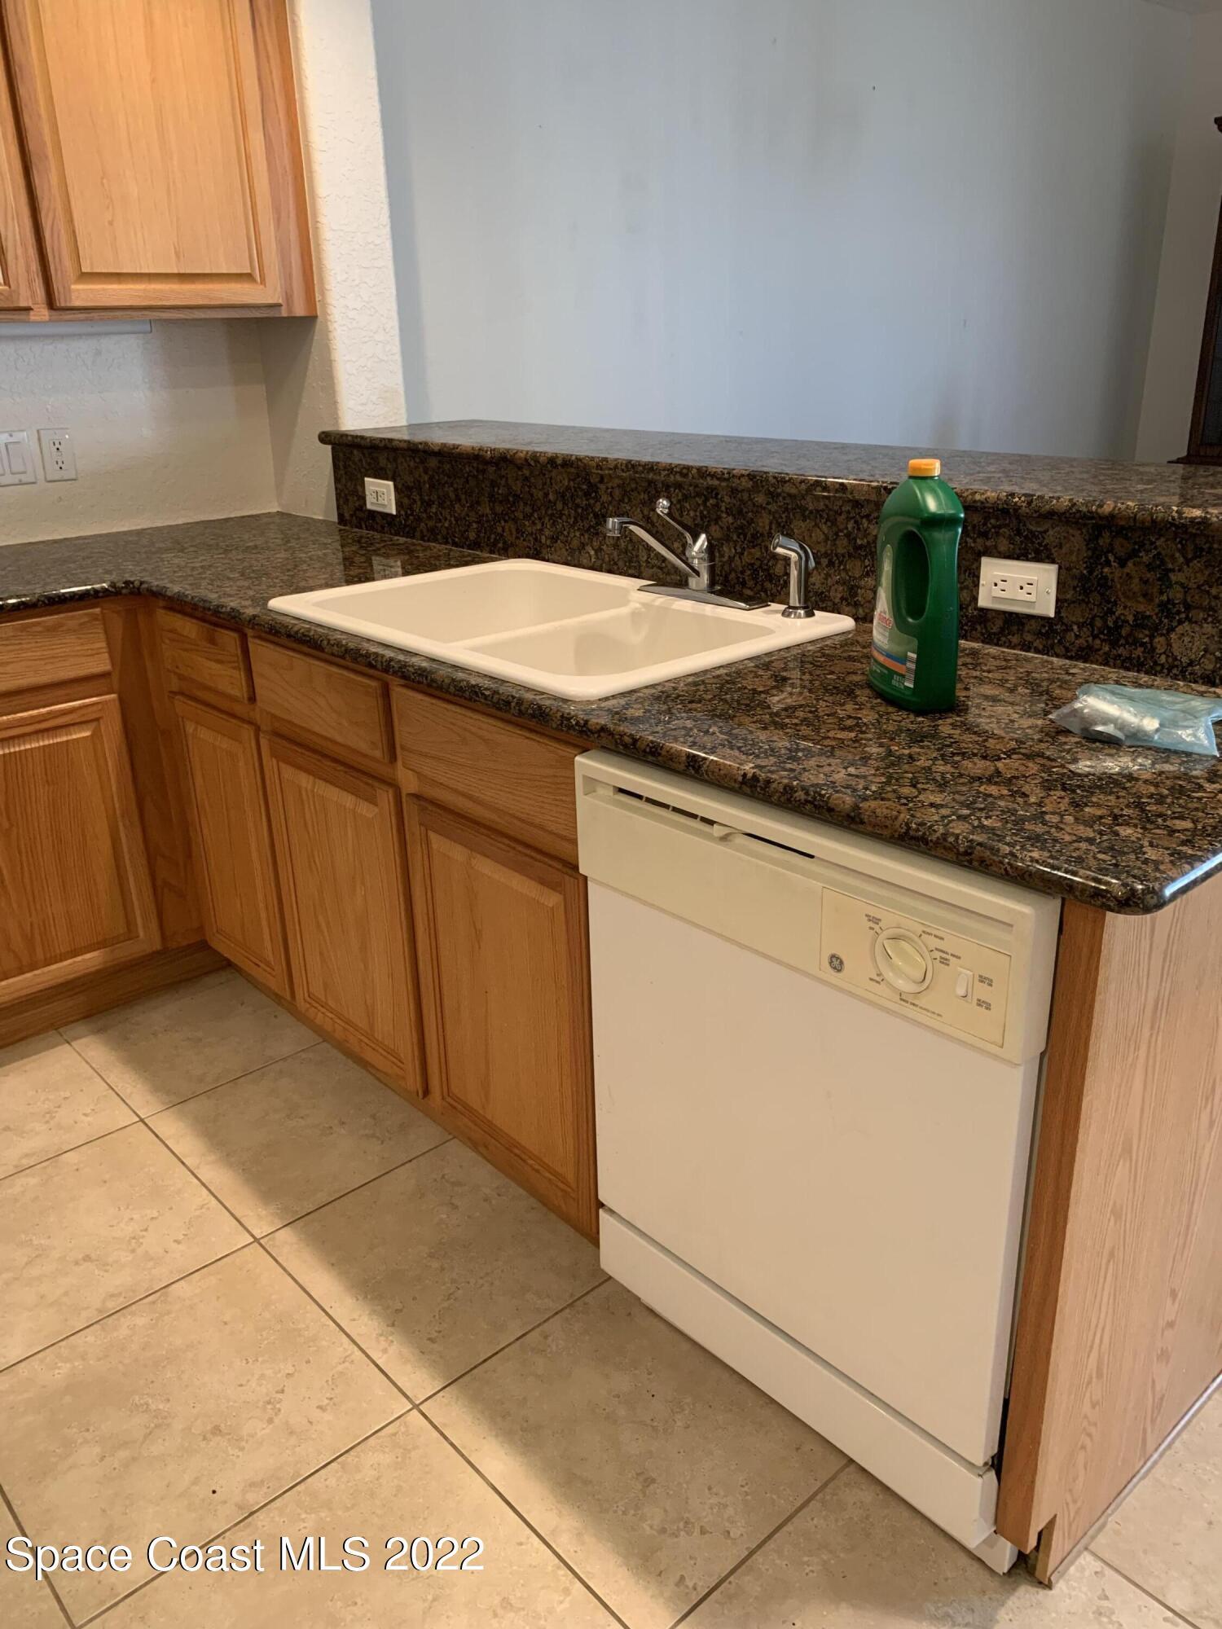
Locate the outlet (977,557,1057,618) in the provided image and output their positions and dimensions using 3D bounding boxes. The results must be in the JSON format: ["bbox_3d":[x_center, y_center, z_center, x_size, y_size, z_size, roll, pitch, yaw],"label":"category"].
[{"bbox_3d":[0.560,-0.314,1.686,0.007,0.070,0.115,-19,28,-38],"label":"outlet"}]

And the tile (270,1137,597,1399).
[{"bbox_3d":[-0.258,0.689,1.941,0.423,0.010,0.448,-19,28,-38],"label":"tile"}]

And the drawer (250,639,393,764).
[{"bbox_3d":[-0.472,-0.192,1.992,0.020,0.125,0.430,-19,27,-38],"label":"drawer"}]

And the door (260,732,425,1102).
[{"bbox_3d":[-0.463,0.165,2.133,0.020,0.560,0.435,-19,27,-38],"label":"door"}]

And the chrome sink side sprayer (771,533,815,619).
[{"bbox_3d":[0.273,-0.354,1.819,0.068,0.126,0.050,-6,22,-13],"label":"chrome sink side sprayer"}]

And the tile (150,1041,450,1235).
[{"bbox_3d":[-0.561,0.578,2.278,0.435,0.010,0.455,-19,27,-38],"label":"tile"}]

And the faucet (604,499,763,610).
[{"bbox_3d":[0.089,-0.421,1.973,0.232,0.166,0.254,-19,28,-38],"label":"faucet"}]

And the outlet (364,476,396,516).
[{"bbox_3d":[-0.530,-0.732,2.815,0.008,0.072,0.118,-19,27,-38],"label":"outlet"}]

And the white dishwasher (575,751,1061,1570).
[{"bbox_3d":[0.400,0.336,1.601,0.625,0.878,0.606,-19,27,-38],"label":"white dishwasher"}]

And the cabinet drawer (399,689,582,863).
[{"bbox_3d":[-0.167,-0.078,1.697,0.020,0.129,0.435,-19,28,-38],"label":"cabinet drawer"}]

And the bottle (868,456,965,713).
[{"bbox_3d":[0.369,-0.275,1.467,0.088,0.283,0.132,-6,22,-11],"label":"bottle"}]

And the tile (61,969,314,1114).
[{"bbox_3d":[-0.864,0.458,2.567,0.423,0.010,0.444,-19,28,-38],"label":"tile"}]

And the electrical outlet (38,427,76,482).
[{"bbox_3d":[-1.282,-0.834,2.838,0.070,0.115,0.007,-19,28,-38],"label":"electrical outlet"}]

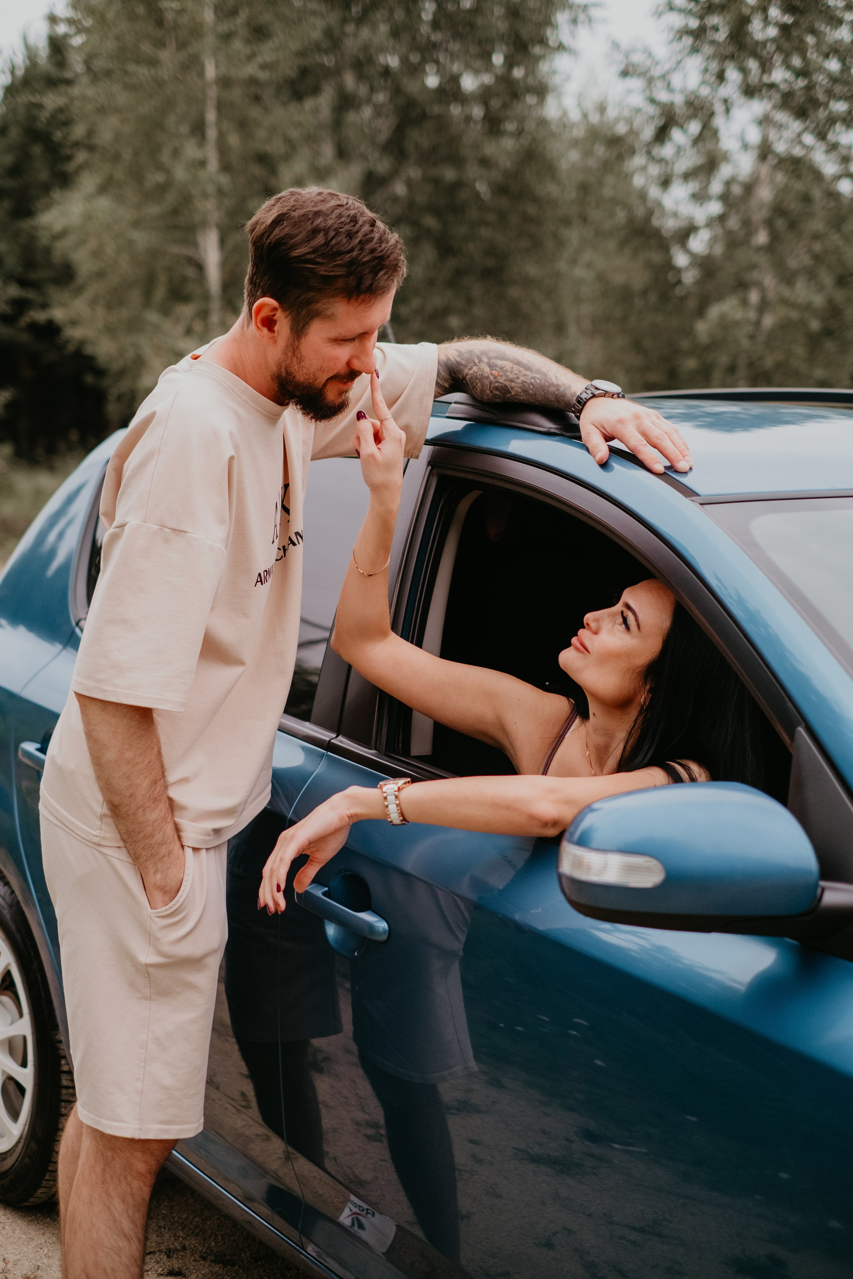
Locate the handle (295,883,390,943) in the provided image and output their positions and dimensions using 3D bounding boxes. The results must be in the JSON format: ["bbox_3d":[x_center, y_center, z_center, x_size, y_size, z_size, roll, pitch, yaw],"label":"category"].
[{"bbox_3d":[-0.103,0.342,2.394,0.047,0.040,0.200,-6,11,-34],"label":"handle"}]

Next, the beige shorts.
[{"bbox_3d":[-0.385,0.399,2.549,0.270,0.500,0.400,-1,9,-7],"label":"beige shorts"}]

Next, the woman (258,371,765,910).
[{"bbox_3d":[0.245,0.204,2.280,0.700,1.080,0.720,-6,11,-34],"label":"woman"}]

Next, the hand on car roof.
[{"bbox_3d":[0.258,-0.257,2.335,0.110,0.070,0.175,-6,32,-34],"label":"hand on car roof"}]

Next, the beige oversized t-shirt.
[{"bbox_3d":[-0.242,-0.060,2.446,0.490,0.650,0.550,6,9,3],"label":"beige oversized t-shirt"}]

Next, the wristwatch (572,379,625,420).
[{"bbox_3d":[0.220,-0.300,2.400,0.068,0.056,0.044,5,25,-37],"label":"wristwatch"}]

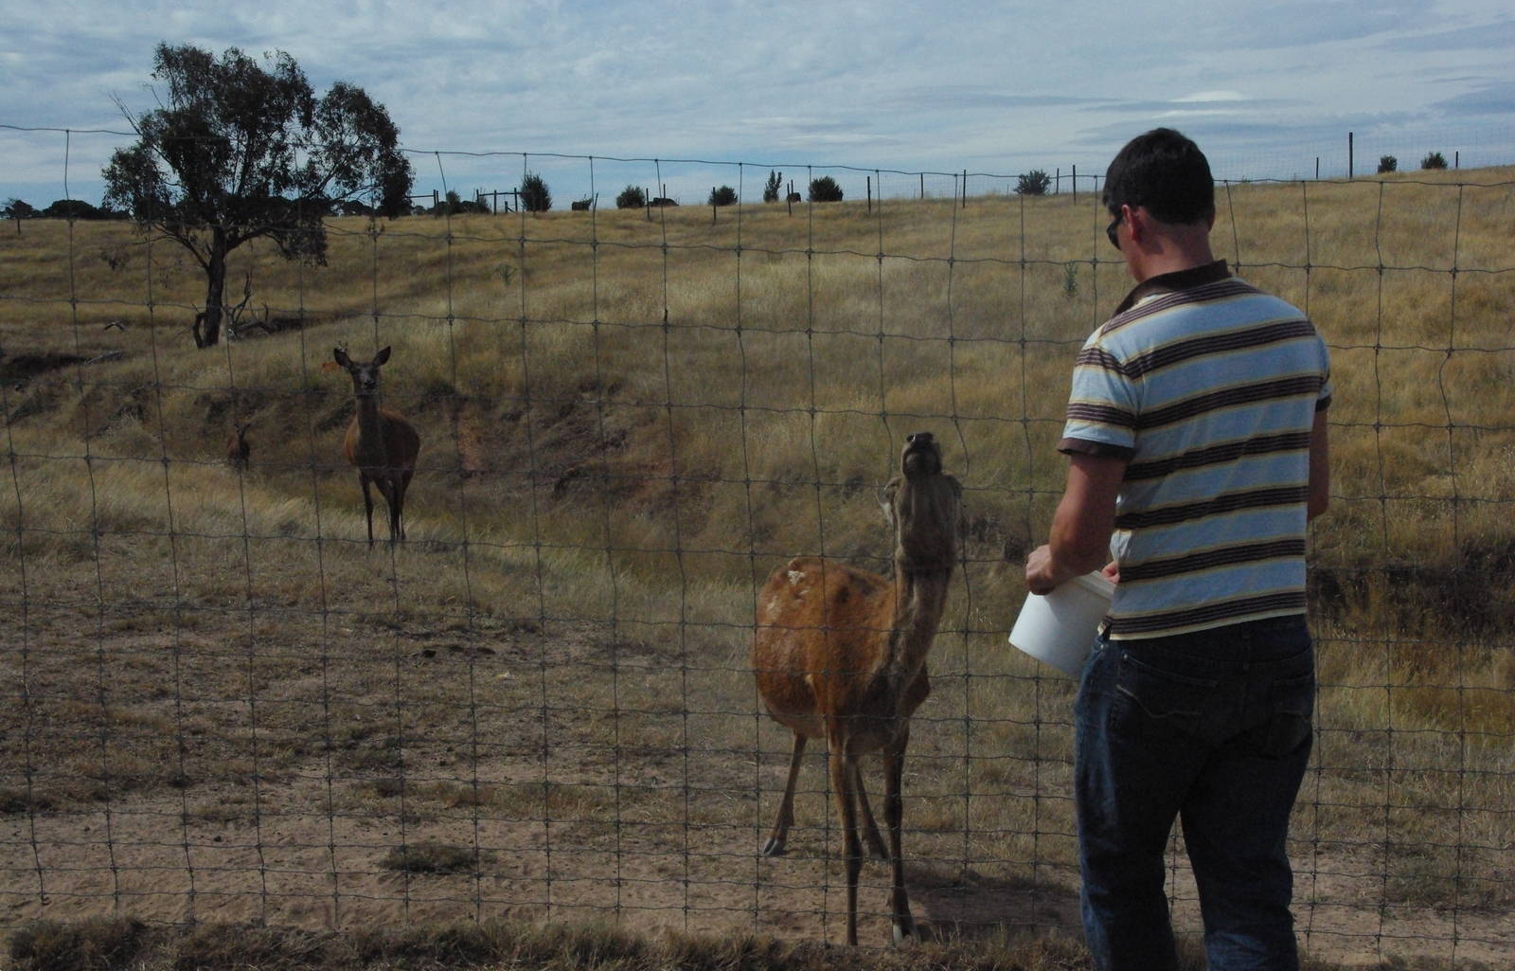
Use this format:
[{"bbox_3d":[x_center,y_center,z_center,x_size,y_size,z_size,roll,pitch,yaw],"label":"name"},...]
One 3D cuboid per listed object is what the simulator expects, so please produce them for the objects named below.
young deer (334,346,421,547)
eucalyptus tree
[{"bbox_3d":[-2.368,-0.245,13.500,0.420,1.240,1.080,1,5,6],"label":"young deer"},{"bbox_3d":[-10.471,-6.097,45.000,6.200,6.200,5.700,0,5,0],"label":"eucalyptus tree"}]

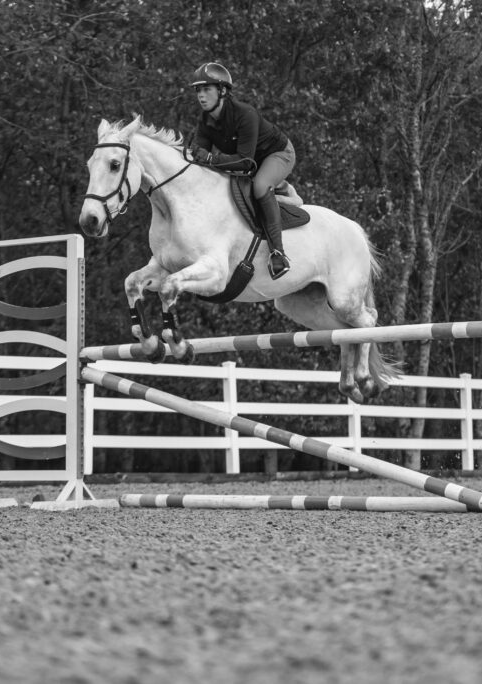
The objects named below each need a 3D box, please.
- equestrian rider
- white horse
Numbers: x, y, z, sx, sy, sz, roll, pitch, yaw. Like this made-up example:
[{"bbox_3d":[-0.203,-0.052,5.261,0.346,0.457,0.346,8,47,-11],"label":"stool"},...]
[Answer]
[{"bbox_3d":[0.007,-1.036,13.371,0.800,1.330,0.600,3,-4,-40],"label":"equestrian rider"},{"bbox_3d":[0.049,-0.469,13.376,2.520,1.680,0.630,3,-4,-40],"label":"white horse"}]

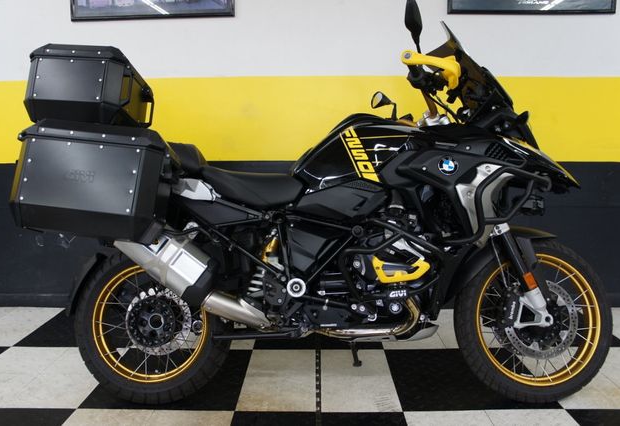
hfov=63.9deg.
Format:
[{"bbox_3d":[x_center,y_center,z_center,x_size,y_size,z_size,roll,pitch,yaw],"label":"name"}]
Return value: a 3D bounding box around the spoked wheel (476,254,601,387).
[{"bbox_3d":[0.887,0.415,1.939,0.505,0.505,0.120,0,-2,1],"label":"spoked wheel"}]

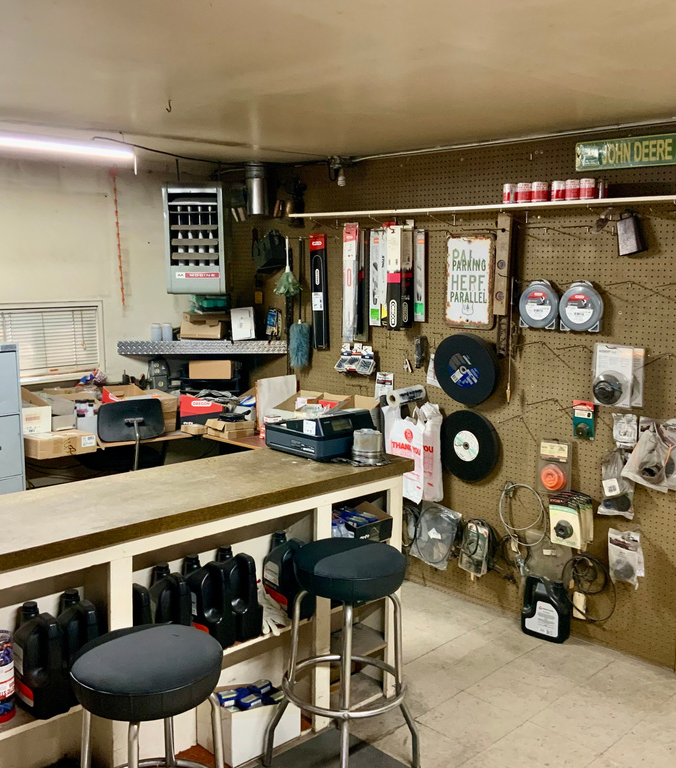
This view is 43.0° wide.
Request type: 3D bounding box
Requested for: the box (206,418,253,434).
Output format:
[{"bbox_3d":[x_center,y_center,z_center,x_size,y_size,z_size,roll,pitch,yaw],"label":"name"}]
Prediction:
[{"bbox_3d":[-0.585,0.224,4.591,0.200,0.050,0.190,7,10,44],"label":"box"}]

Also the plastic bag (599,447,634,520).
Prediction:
[{"bbox_3d":[1.157,0.413,3.562,0.119,0.270,0.060,7,10,44],"label":"plastic bag"}]

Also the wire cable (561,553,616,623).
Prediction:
[{"bbox_3d":[1.097,0.888,3.751,0.060,0.275,0.240,-7,11,-44],"label":"wire cable"}]

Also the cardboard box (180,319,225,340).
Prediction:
[{"bbox_3d":[-0.826,-0.339,5.308,0.235,0.115,0.210,0,8,-4],"label":"cardboard box"}]

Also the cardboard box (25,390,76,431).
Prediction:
[{"bbox_3d":[-1.483,0.166,4.378,0.190,0.210,0.340,-7,11,-44],"label":"cardboard box"}]

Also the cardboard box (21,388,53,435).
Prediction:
[{"bbox_3d":[-1.528,0.128,4.214,0.180,0.220,0.210,-5,9,-33],"label":"cardboard box"}]

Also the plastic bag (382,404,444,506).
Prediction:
[{"bbox_3d":[0.376,0.346,4.388,0.130,0.490,0.310,-7,11,-44],"label":"plastic bag"}]

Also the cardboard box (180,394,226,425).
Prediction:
[{"bbox_3d":[-0.794,0.144,4.953,0.245,0.172,0.180,-2,8,-16],"label":"cardboard box"}]

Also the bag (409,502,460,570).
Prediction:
[{"bbox_3d":[0.482,0.773,4.371,0.060,0.320,0.300,-7,11,-44],"label":"bag"}]

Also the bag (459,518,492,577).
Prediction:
[{"bbox_3d":[0.653,0.783,4.107,0.130,0.246,0.070,7,10,44],"label":"bag"}]

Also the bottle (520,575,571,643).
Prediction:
[{"bbox_3d":[0.941,0.992,3.859,0.190,0.270,0.116,7,10,44],"label":"bottle"}]

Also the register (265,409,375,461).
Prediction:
[{"bbox_3d":[-0.070,0.186,3.548,0.308,0.162,0.355,-9,13,-43],"label":"register"}]

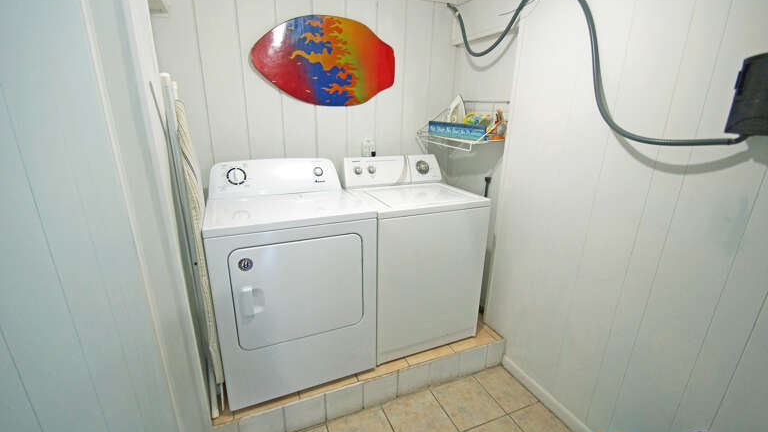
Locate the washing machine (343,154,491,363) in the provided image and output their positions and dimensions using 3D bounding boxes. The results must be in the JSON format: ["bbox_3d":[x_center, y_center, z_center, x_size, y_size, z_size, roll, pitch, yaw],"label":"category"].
[{"bbox_3d":[0.155,0.200,2.071,0.687,1.104,0.665,-6,17,-22],"label":"washing machine"}]

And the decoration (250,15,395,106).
[{"bbox_3d":[-0.334,-0.941,1.957,0.889,0.502,0.042,-6,17,-21],"label":"decoration"}]

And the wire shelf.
[{"bbox_3d":[0.510,-0.589,2.048,0.330,0.280,0.540,-7,18,-26],"label":"wire shelf"}]

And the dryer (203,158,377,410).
[{"bbox_3d":[-0.504,0.273,1.795,0.737,1.104,0.702,-6,17,-21],"label":"dryer"}]

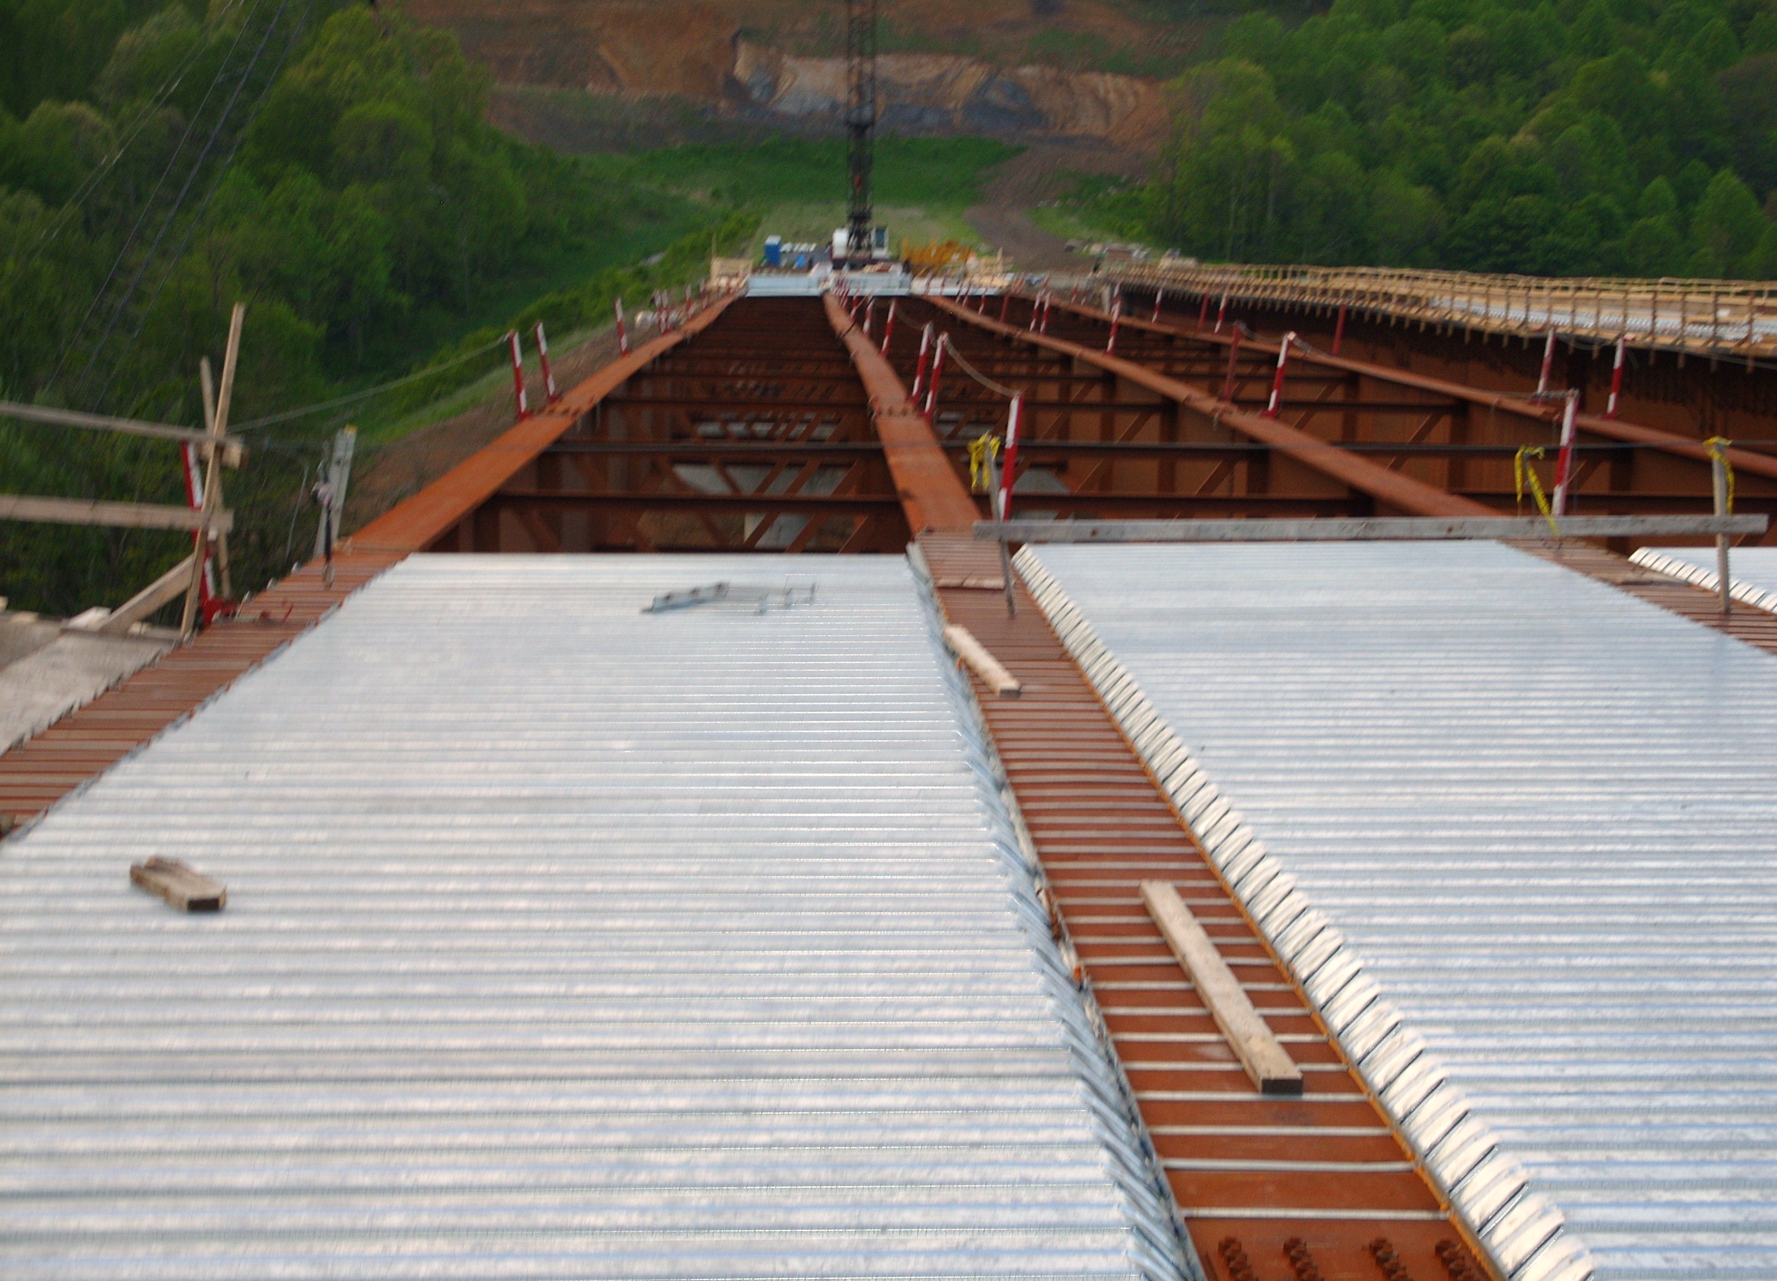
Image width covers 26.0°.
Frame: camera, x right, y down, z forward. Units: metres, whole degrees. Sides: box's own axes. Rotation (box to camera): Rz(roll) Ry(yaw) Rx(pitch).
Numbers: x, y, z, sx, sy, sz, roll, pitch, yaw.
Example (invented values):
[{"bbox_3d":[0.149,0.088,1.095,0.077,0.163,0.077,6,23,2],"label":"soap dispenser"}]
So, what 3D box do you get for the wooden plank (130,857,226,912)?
[{"bbox_3d":[-1.939,0.666,10.511,0.115,0.042,0.630,-2,6,-23],"label":"wooden plank"}]

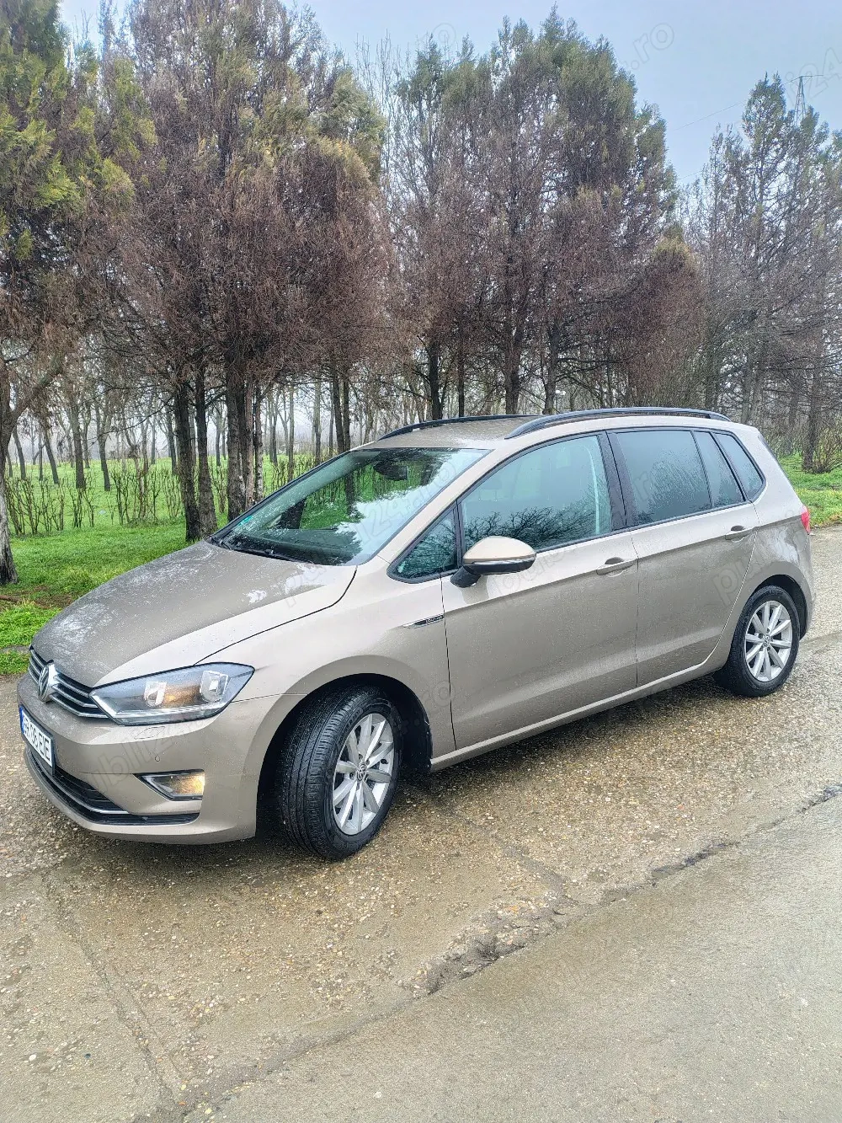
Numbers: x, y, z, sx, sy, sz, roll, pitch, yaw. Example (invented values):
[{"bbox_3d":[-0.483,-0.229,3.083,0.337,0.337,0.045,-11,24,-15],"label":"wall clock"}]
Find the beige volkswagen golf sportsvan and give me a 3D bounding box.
[{"bbox_3d":[0.287,0.063,4.295,4.340,1.590,1.840,-9,11,-35],"label":"beige volkswagen golf sportsvan"}]

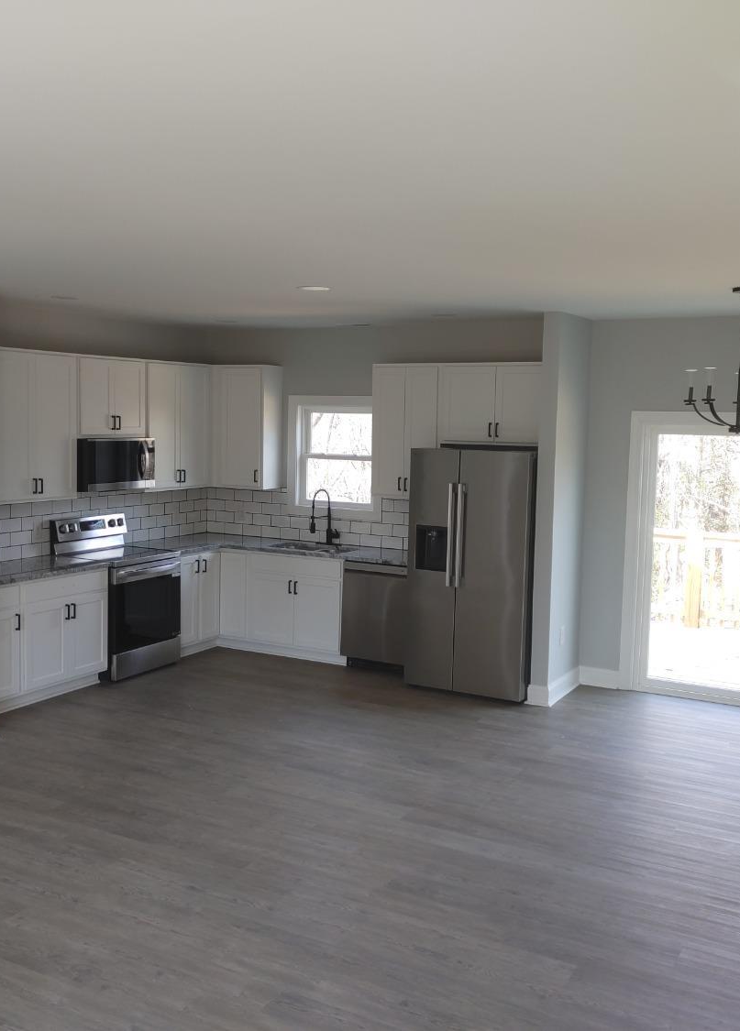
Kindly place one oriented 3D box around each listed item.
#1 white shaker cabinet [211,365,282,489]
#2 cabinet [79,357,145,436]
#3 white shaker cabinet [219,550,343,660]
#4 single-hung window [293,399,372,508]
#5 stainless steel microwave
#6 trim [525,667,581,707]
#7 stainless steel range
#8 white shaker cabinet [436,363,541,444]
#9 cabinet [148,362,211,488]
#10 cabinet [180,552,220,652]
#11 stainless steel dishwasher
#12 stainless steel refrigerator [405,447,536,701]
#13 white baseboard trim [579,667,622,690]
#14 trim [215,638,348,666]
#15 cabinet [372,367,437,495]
[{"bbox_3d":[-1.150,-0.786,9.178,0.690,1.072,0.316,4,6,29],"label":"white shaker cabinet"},{"bbox_3d":[-2.096,-0.914,7.982,0.315,0.608,0.761,4,6,29],"label":"cabinet"},{"bbox_3d":[-0.604,0.735,8.820,1.250,0.882,0.636,4,6,29],"label":"white shaker cabinet"},{"bbox_3d":[-0.293,-0.502,8.831,0.875,0.980,0.100,4,6,29],"label":"single-hung window"},{"bbox_3d":[-2.083,-0.400,8.160,0.420,0.415,0.760,4,6,29],"label":"stainless steel microwave"},{"bbox_3d":[1.369,1.253,7.661,0.170,0.142,0.720,4,6,29],"label":"trim"},{"bbox_3d":[-1.990,0.622,8.180,0.690,1.189,0.758,4,6,29],"label":"stainless steel range"},{"bbox_3d":[1.005,-0.849,7.864,0.928,0.605,0.315,4,6,29],"label":"white shaker cabinet"},{"bbox_3d":[-1.706,-0.754,8.713,0.315,1.055,0.866,4,6,29],"label":"cabinet"},{"bbox_3d":[-1.669,0.696,8.636,0.635,0.835,0.535,4,6,29],"label":"cabinet"},{"bbox_3d":[0.194,0.770,8.231,0.600,0.833,0.610,4,6,29],"label":"stainless steel dishwasher"},{"bbox_3d":[0.876,0.403,7.772,0.913,1.795,0.870,4,6,29],"label":"stainless steel refrigerator"},{"bbox_3d":[1.754,1.240,7.861,0.307,0.140,0.026,4,6,29],"label":"white baseboard trim"},{"bbox_3d":[-0.746,1.130,8.599,1.290,0.090,0.018,4,6,29],"label":"trim"},{"bbox_3d":[0.342,-0.673,8.248,0.581,1.055,0.315,4,6,29],"label":"cabinet"}]

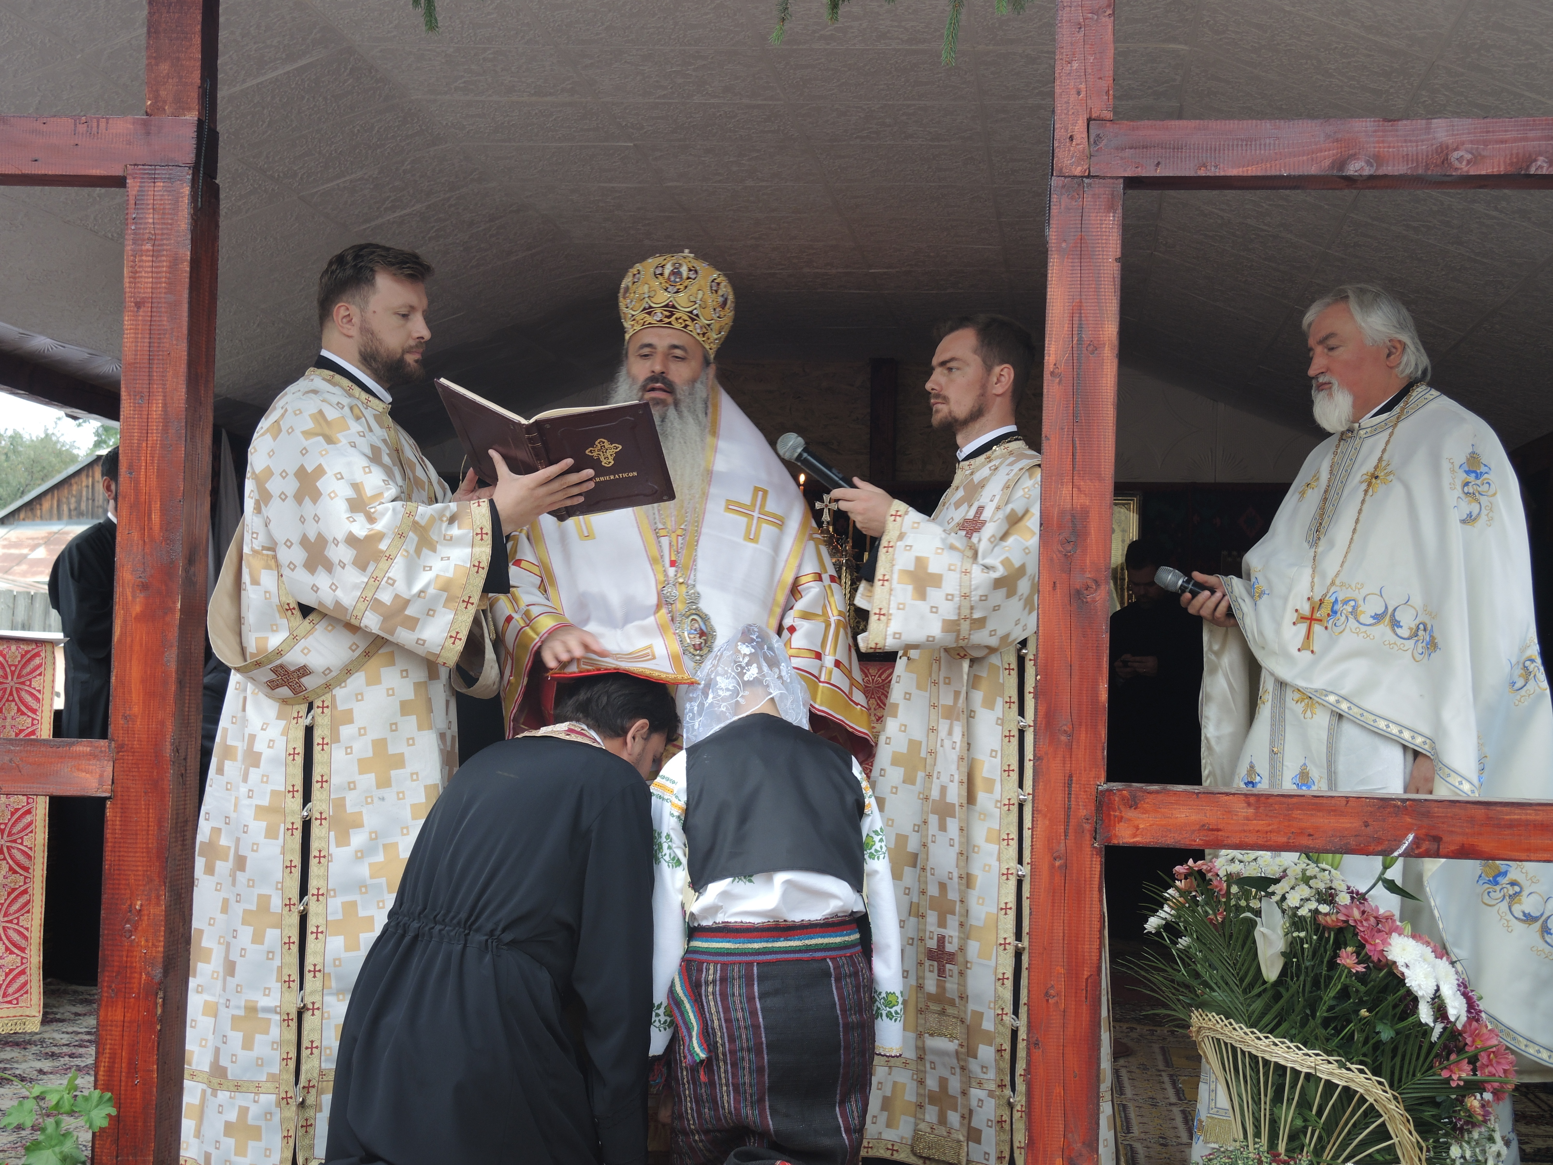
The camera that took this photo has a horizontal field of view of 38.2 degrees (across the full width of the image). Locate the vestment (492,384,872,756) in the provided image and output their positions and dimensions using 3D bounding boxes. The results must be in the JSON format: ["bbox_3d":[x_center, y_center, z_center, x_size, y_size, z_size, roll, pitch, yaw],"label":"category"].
[{"bbox_3d":[-0.170,0.370,4.300,0.740,1.500,0.550,2,-1,6],"label":"vestment"}]

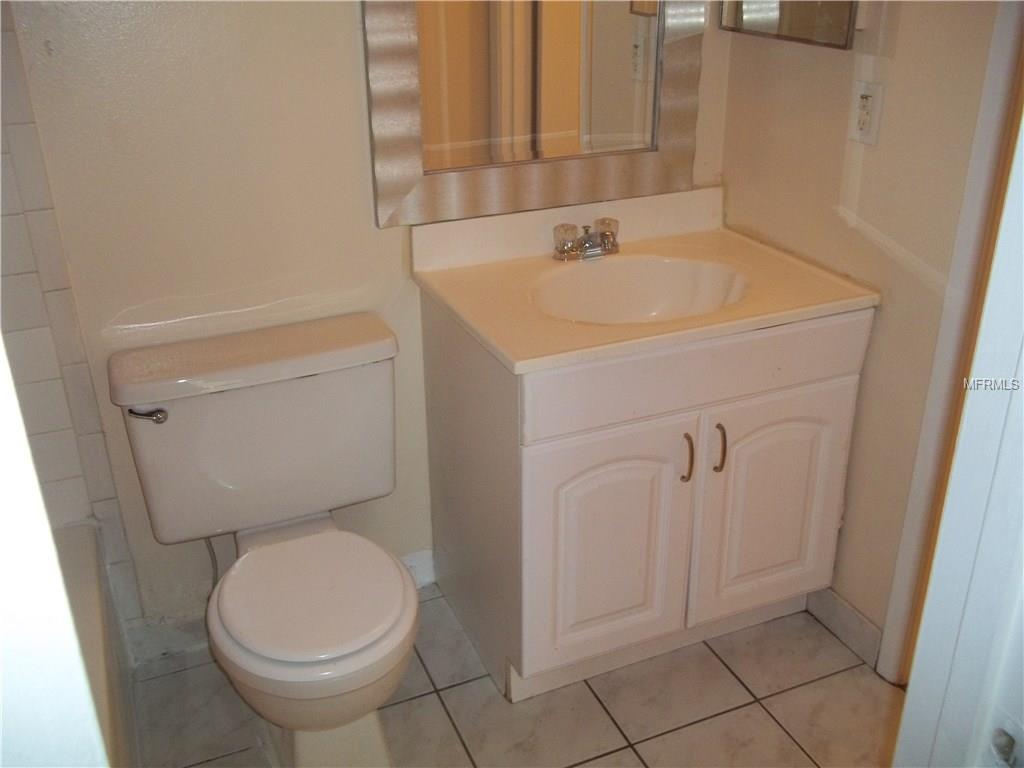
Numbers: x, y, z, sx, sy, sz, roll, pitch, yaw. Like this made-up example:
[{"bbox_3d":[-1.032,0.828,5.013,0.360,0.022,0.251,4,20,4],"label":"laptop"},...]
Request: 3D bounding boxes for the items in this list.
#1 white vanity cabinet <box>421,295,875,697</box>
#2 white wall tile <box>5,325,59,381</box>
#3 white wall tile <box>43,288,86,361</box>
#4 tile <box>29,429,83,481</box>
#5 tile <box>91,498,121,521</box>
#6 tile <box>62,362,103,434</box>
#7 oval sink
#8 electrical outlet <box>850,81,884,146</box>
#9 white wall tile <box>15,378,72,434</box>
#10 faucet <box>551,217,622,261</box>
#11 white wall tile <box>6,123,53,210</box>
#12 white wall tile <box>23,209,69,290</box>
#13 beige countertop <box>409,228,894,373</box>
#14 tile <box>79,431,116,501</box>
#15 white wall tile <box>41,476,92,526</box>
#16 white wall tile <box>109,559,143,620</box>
[{"bbox_3d":[0.264,0.178,2.148,0.763,0.817,0.562,-11,26,-21],"label":"white vanity cabinet"},{"bbox_3d":[-0.934,-0.051,1.819,0.107,0.108,0.010,-11,26,-21],"label":"white wall tile"},{"bbox_3d":[-0.861,-0.108,1.828,0.050,0.152,0.010,-11,26,-21],"label":"white wall tile"},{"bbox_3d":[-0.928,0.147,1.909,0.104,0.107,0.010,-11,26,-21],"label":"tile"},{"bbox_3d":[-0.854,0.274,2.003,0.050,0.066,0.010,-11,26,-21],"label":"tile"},{"bbox_3d":[-0.858,0.032,1.890,0.051,0.152,0.010,-11,26,-21],"label":"tile"},{"bbox_3d":[0.264,-0.140,1.969,0.467,0.134,0.377,-11,26,-21],"label":"oval sink"},{"bbox_3d":[0.680,-0.522,1.827,0.010,0.115,0.074,-11,26,-21],"label":"electrical outlet"},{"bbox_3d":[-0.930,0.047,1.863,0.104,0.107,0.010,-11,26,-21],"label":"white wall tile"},{"bbox_3d":[0.179,-0.321,2.113,0.155,0.076,0.105,-11,26,-21],"label":"faucet"},{"bbox_3d":[-0.865,-0.388,1.699,0.051,0.152,0.010,-11,26,-21],"label":"white wall tile"},{"bbox_3d":[-0.863,-0.248,1.763,0.051,0.152,0.010,-11,26,-21],"label":"white wall tile"},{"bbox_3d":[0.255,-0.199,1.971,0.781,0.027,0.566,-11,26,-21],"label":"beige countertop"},{"bbox_3d":[-0.856,0.173,1.956,0.050,0.152,0.010,-11,26,-21],"label":"tile"},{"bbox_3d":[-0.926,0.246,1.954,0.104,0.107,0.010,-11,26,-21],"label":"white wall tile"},{"bbox_3d":[-0.851,0.454,2.085,0.050,0.152,0.010,-11,26,-21],"label":"white wall tile"}]

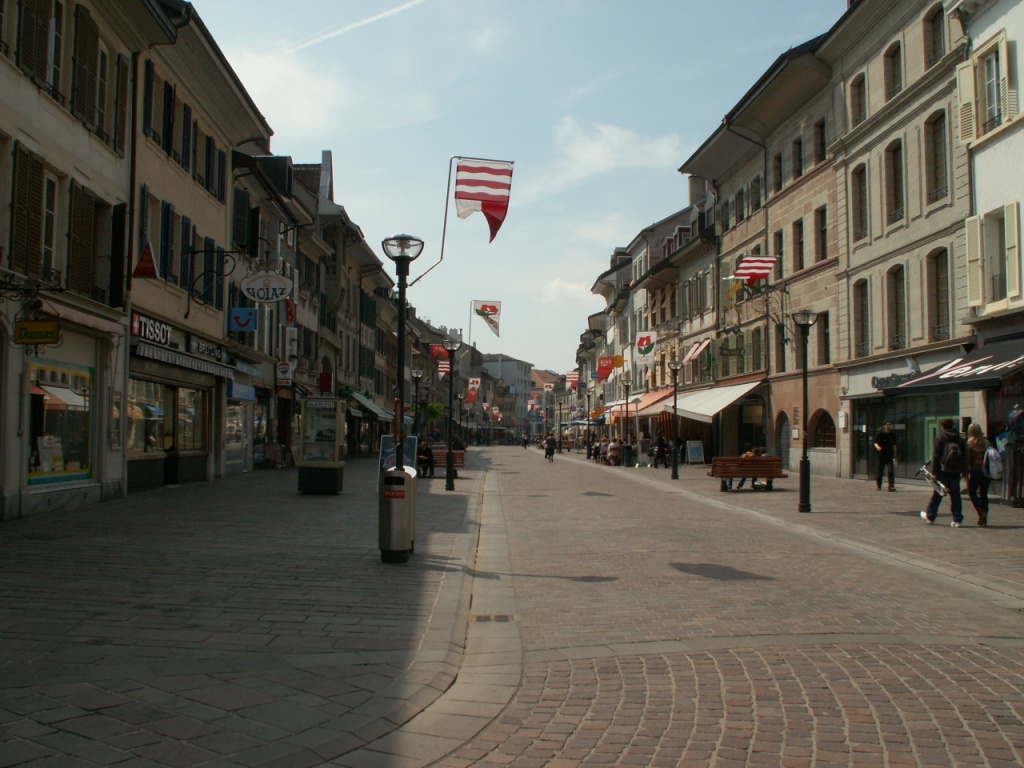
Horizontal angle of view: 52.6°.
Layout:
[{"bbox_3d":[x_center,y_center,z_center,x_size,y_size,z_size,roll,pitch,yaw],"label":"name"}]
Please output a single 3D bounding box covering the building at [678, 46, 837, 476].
[{"bbox_3d":[14.600,-4.496,44.200,12.000,16.200,16.300,0,-3,-4],"label":"building"}]

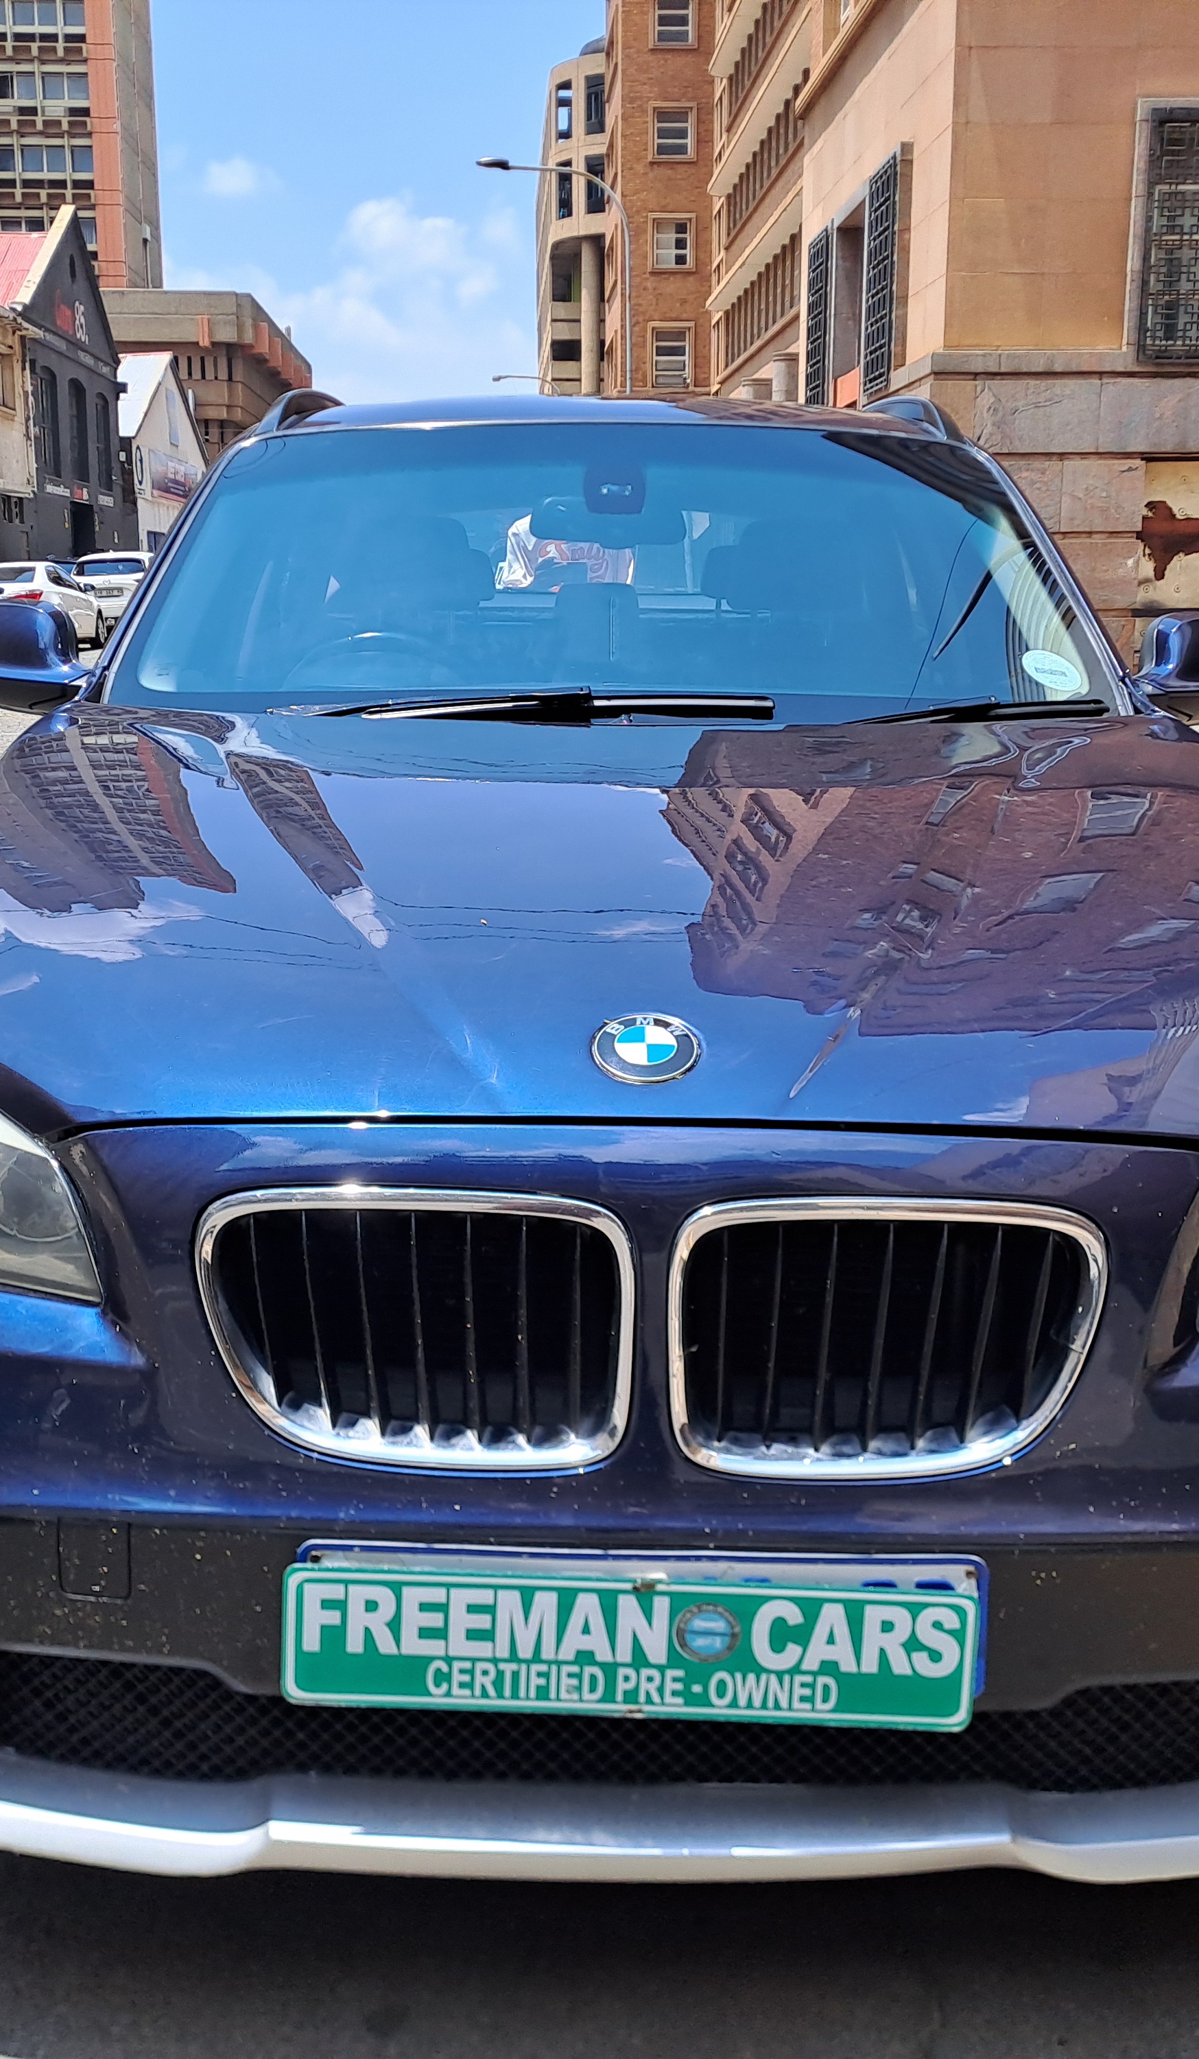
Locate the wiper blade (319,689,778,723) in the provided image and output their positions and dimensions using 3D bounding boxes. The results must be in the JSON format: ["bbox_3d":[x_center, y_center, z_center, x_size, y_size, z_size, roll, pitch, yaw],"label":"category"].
[{"bbox_3d":[-0.067,-0.427,2.631,0.610,0.050,0.065,0,13,-1],"label":"wiper blade"}]

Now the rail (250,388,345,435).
[{"bbox_3d":[-0.545,-1.233,4.131,0.080,0.110,1.900,1,13,-1],"label":"rail"}]

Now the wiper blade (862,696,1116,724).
[{"bbox_3d":[0.535,-0.442,2.740,0.400,0.050,0.060,-5,14,-22],"label":"wiper blade"}]

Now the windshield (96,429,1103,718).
[{"bbox_3d":[0.022,-0.667,2.945,1.450,0.170,0.860,0,46,-1],"label":"windshield"}]

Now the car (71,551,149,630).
[{"bbox_3d":[-9.496,-8.710,39.751,1.800,1.650,4.400,-2,13,-4],"label":"car"}]

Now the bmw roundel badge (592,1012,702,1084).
[{"bbox_3d":[0.036,0.014,1.510,0.082,0.012,0.082,1,39,-1],"label":"bmw roundel badge"}]

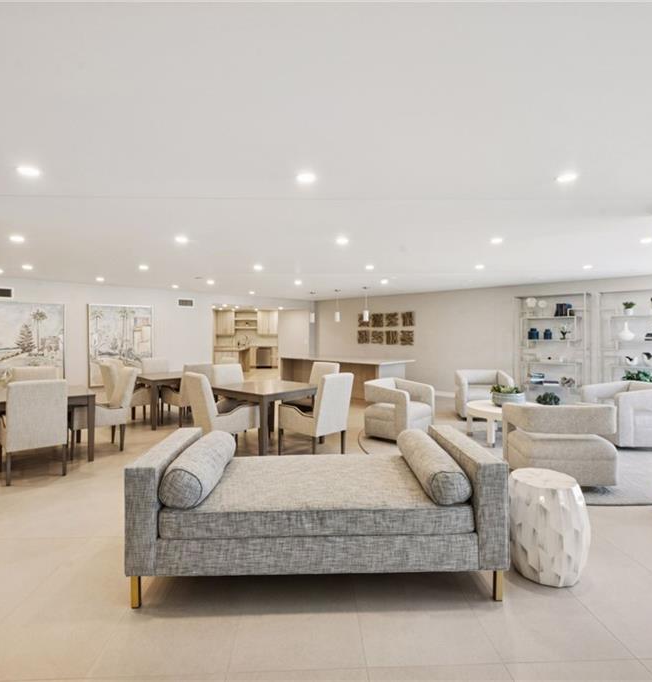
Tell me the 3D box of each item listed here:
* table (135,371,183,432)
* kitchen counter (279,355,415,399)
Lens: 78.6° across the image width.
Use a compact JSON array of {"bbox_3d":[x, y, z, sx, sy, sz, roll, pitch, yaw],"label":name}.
[{"bbox_3d":[-2.542,0.955,6.698,1.036,0.755,1.036,-1,1,-43],"label":"table"},{"bbox_3d":[0.370,0.832,9.210,1.150,0.914,3.240,-1,1,-40],"label":"kitchen counter"}]

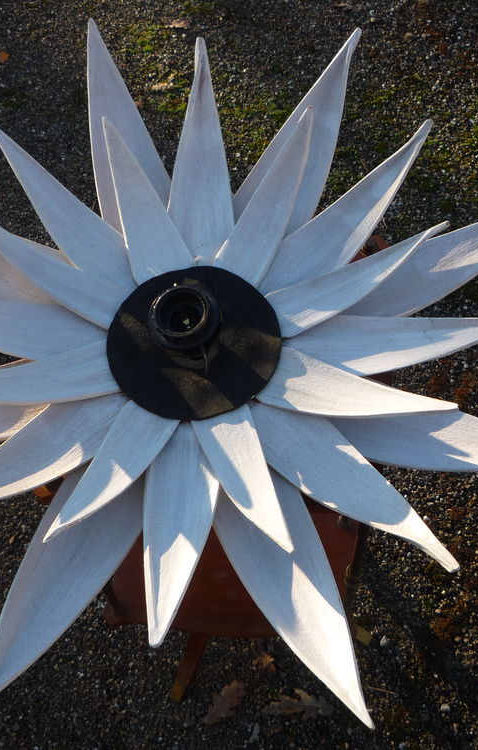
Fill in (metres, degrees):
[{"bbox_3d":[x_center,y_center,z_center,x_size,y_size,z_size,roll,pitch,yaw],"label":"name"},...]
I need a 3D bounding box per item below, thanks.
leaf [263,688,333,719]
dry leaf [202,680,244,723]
[{"bbox_3d":[0.098,0.540,1.413,0.106,0.018,0.048,-1,62,0],"label":"leaf"},{"bbox_3d":[-0.024,0.534,1.417,0.046,0.016,0.072,39,69,19],"label":"dry leaf"}]

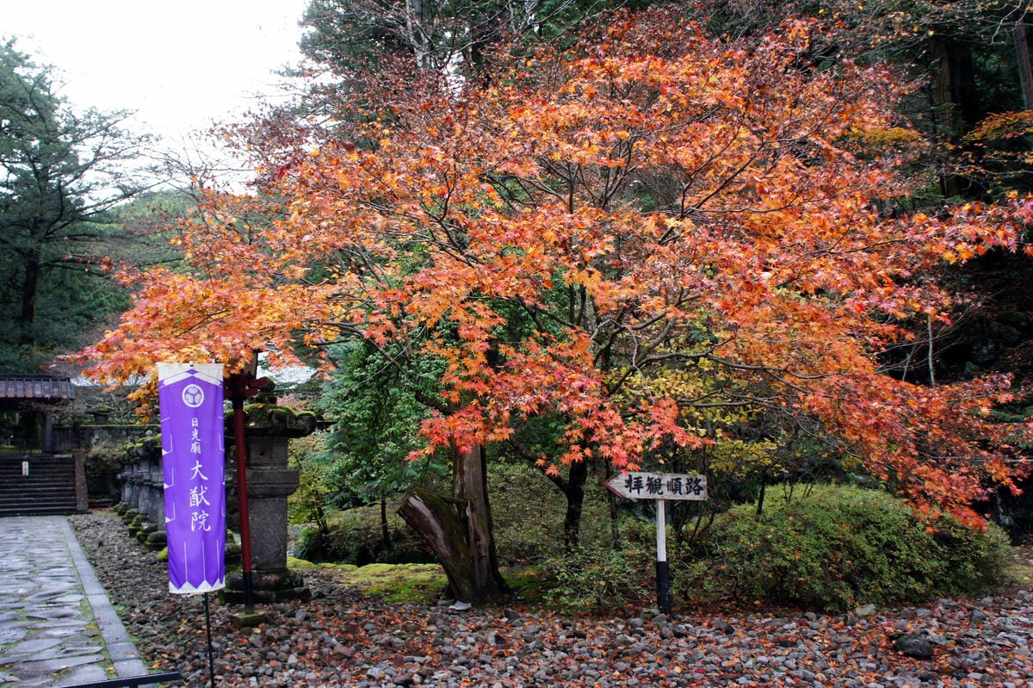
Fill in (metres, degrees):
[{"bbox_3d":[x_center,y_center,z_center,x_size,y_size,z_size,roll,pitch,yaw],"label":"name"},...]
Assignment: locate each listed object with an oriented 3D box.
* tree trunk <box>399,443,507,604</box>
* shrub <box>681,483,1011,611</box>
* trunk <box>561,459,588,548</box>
[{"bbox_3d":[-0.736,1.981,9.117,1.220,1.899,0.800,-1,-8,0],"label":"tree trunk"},{"bbox_3d":[3.717,2.287,9.216,3.500,1.215,2.500,-2,-8,12],"label":"shrub"},{"bbox_3d":[0.845,2.434,11.502,0.360,1.630,0.300,-1,-8,0],"label":"trunk"}]

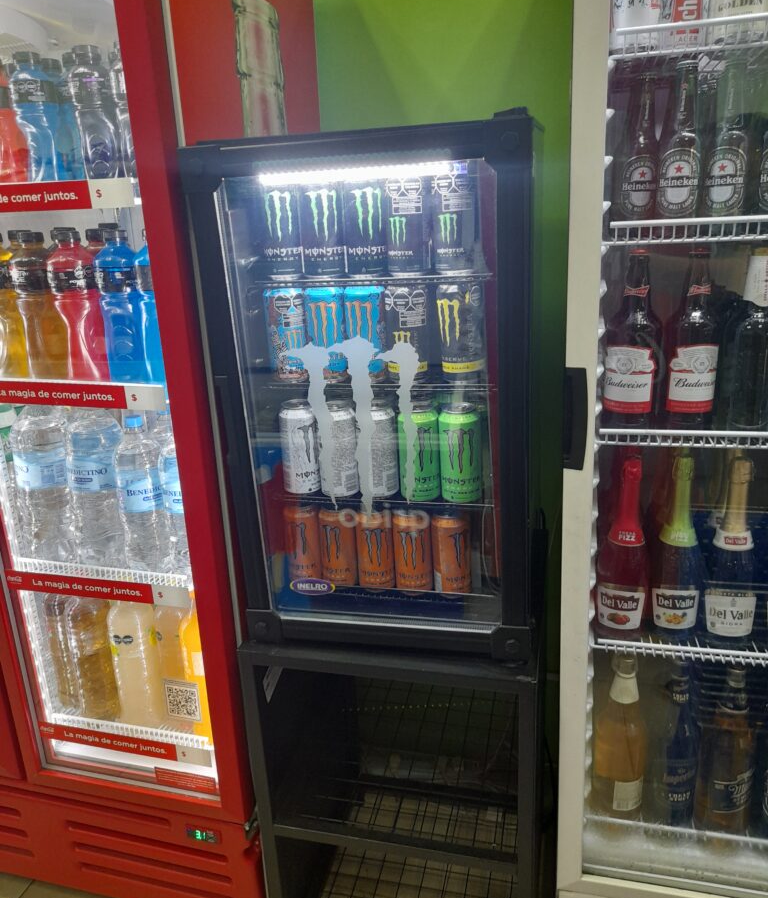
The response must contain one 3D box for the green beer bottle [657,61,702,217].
[{"bbox_3d":[0.425,-0.424,1.055,0.061,0.232,0.061,2,18,15],"label":"green beer bottle"}]

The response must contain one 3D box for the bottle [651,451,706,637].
[{"bbox_3d":[0.493,0.166,1.236,0.084,0.327,0.084,2,18,15],"label":"bottle"}]

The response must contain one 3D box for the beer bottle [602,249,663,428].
[{"bbox_3d":[0.390,-0.164,1.155,0.084,0.287,0.084,2,18,15],"label":"beer bottle"}]

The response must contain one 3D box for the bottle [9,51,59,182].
[{"bbox_3d":[-0.580,-0.544,1.244,0.069,0.222,0.069,2,18,16],"label":"bottle"}]

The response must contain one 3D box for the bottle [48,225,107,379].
[{"bbox_3d":[-0.545,-0.249,1.334,0.086,0.274,0.086,2,18,16],"label":"bottle"}]

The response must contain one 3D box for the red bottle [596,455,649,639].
[{"bbox_3d":[0.410,0.166,1.258,0.084,0.323,0.084,2,18,15],"label":"red bottle"}]

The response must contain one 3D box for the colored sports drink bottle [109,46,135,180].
[{"bbox_3d":[-0.419,-0.541,1.226,0.067,0.228,0.067,2,18,16],"label":"colored sports drink bottle"}]

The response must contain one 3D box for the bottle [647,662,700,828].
[{"bbox_3d":[0.528,0.529,1.347,0.086,0.309,0.086,2,18,15],"label":"bottle"}]

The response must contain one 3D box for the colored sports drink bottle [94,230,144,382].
[{"bbox_3d":[-0.488,-0.250,1.347,0.073,0.282,0.073,2,18,16],"label":"colored sports drink bottle"}]

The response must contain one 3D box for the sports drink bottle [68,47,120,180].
[{"bbox_3d":[-0.495,-0.546,1.248,0.067,0.228,0.067,2,18,16],"label":"sports drink bottle"}]

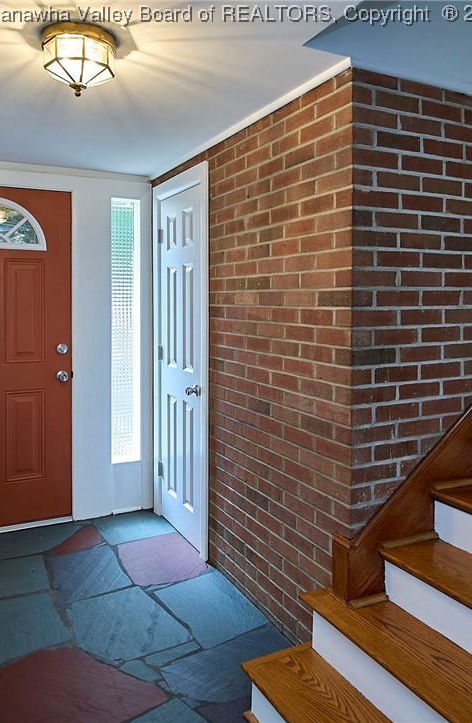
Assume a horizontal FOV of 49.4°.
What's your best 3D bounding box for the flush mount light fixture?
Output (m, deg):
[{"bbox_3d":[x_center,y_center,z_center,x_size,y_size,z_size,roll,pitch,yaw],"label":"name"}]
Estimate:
[{"bbox_3d":[-0.504,-0.937,1.640,0.230,0.178,0.230,0,3,0],"label":"flush mount light fixture"}]

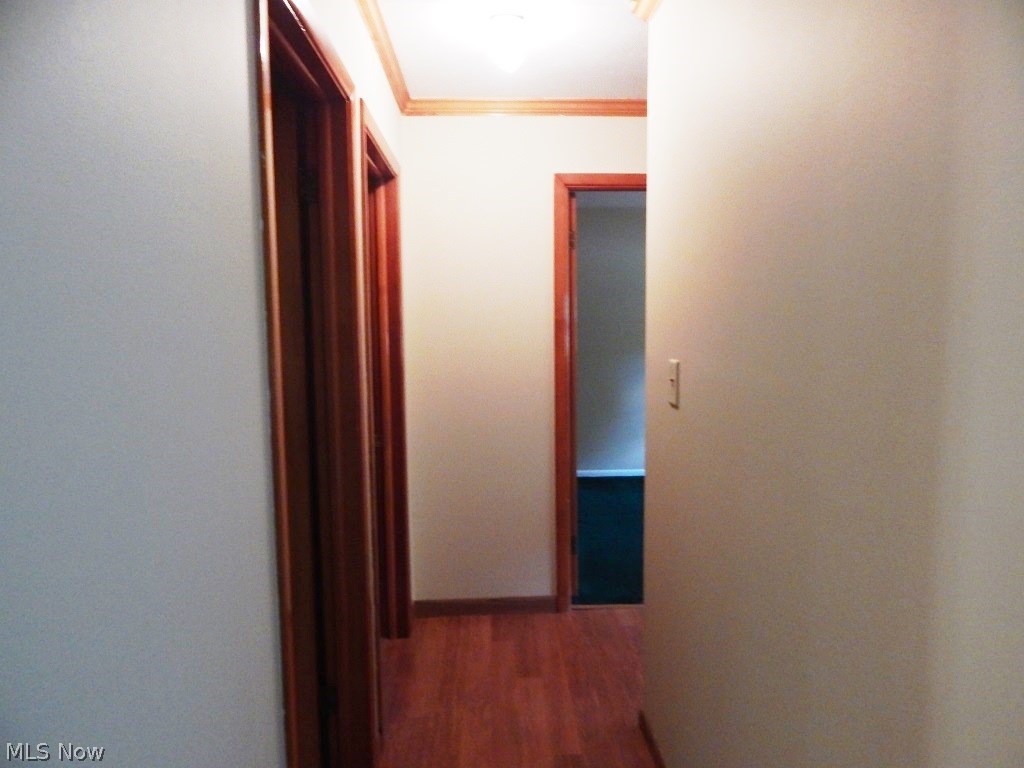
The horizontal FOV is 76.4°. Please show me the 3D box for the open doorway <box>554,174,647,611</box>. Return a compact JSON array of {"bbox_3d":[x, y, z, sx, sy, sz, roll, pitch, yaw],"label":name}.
[{"bbox_3d":[0.653,0.064,3.203,0.900,2.116,0.140,-1,5,-2],"label":"open doorway"}]

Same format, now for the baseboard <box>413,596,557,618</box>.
[{"bbox_3d":[-0.137,1.093,3.203,0.713,0.087,0.016,-1,5,-2],"label":"baseboard"}]

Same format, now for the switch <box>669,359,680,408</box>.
[{"bbox_3d":[0.455,-0.004,1.831,0.014,0.121,0.075,-1,5,-2],"label":"switch"}]

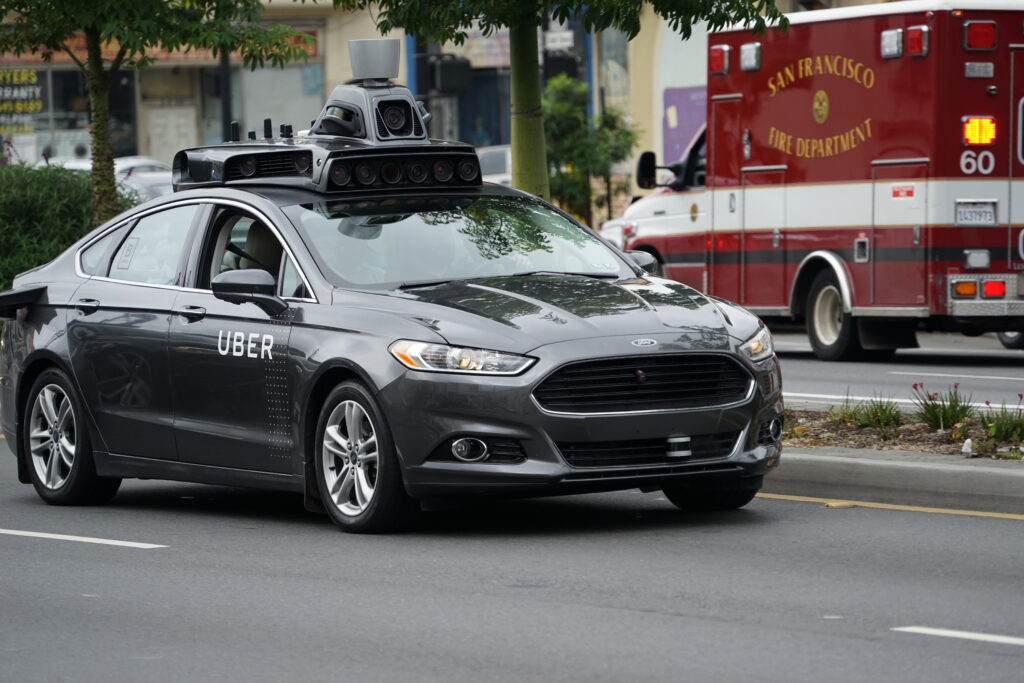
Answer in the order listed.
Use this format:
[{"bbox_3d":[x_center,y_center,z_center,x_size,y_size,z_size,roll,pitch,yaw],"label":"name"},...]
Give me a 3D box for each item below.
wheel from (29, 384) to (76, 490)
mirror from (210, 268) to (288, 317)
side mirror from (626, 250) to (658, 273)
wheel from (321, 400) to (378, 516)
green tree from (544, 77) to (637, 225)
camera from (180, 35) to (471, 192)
[{"bbox_3d":[-2.041,0.437,26.329,0.180,0.487,0.487,-3,3,-30],"label":"wheel"},{"bbox_3d":[-1.127,-0.210,24.442,0.235,0.205,0.260,-3,3,-30],"label":"mirror"},{"bbox_3d":[0.509,-0.304,25.403,0.235,0.205,0.260,-3,3,-30],"label":"side mirror"},{"bbox_3d":[-0.596,0.484,23.872,0.180,0.487,0.487,-3,3,-30],"label":"wheel"},{"bbox_3d":[0.810,-1.790,61.000,1.120,2.100,1.100,-2,2,0],"label":"green tree"},{"bbox_3d":[-0.787,-1.012,25.663,1.040,0.680,1.210,-3,3,-30],"label":"camera"}]

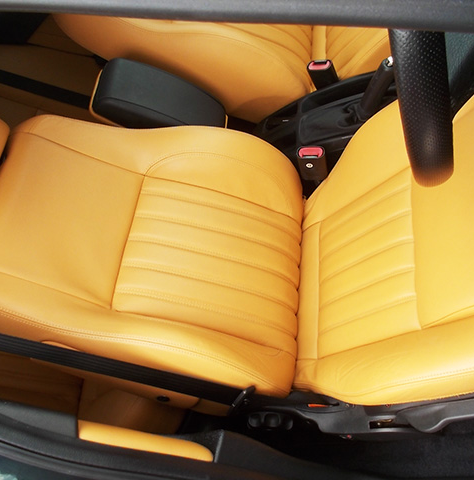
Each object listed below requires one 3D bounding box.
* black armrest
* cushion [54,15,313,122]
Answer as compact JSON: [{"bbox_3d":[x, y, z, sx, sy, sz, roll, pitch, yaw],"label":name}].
[{"bbox_3d":[-0.166,-0.289,1.221,0.122,0.308,0.133,-39,37,52],"label":"black armrest"},{"bbox_3d":[-0.063,-0.640,1.358,0.190,0.620,0.470,-44,33,54],"label":"cushion"}]

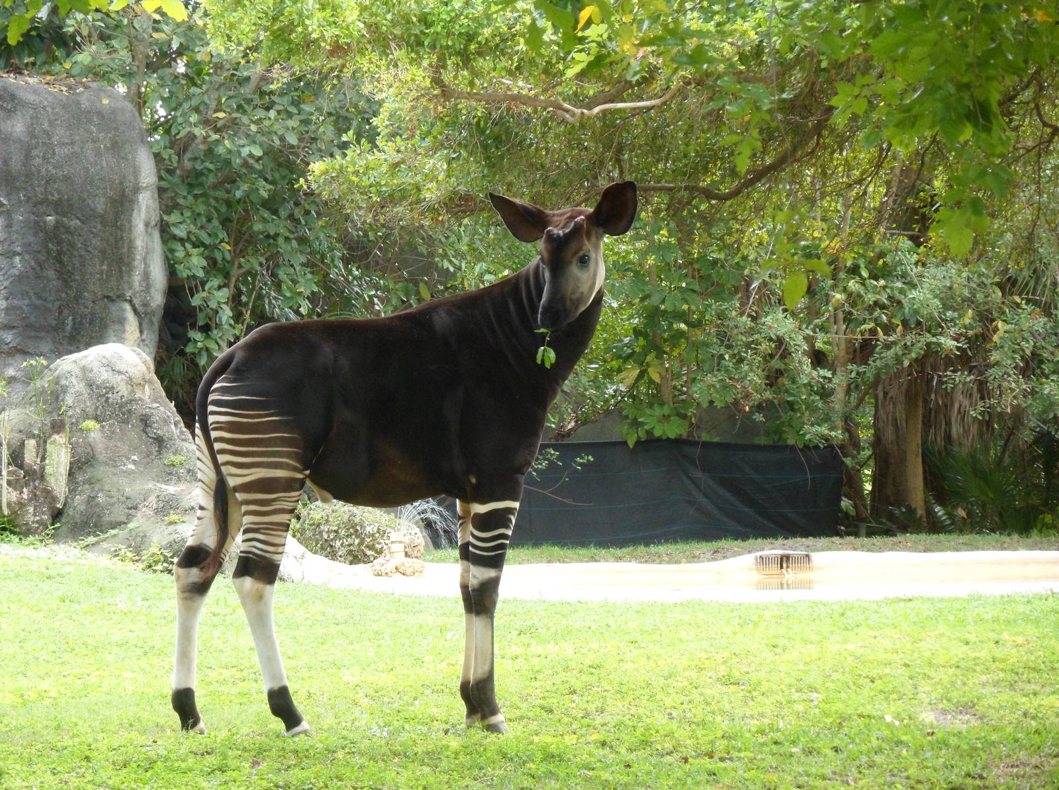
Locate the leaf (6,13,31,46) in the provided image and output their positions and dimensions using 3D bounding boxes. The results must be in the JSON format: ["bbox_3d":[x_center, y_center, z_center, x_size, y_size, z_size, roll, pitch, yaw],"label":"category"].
[{"bbox_3d":[-1.288,-0.922,15.500,0.063,0.081,0.025,0,1,0],"label":"leaf"}]

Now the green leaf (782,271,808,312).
[{"bbox_3d":[0.583,-0.226,13.500,0.056,0.091,0.020,0,1,0],"label":"green leaf"}]

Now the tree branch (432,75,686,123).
[{"bbox_3d":[0.167,-1.686,35.000,1.441,0.278,0.400,0,1,0],"label":"tree branch"}]

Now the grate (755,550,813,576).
[{"bbox_3d":[1.448,0.963,35.000,0.330,0.141,0.060,0,1,0],"label":"grate"}]

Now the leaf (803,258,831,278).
[{"bbox_3d":[0.632,-0.279,13.500,0.060,0.044,0.030,0,1,0],"label":"leaf"}]

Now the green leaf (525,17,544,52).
[{"bbox_3d":[0.011,-0.791,13.500,0.042,0.076,0.020,0,1,0],"label":"green leaf"}]

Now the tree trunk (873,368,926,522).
[{"bbox_3d":[2.463,0.339,41.000,0.370,1.100,0.370,0,1,0],"label":"tree trunk"}]

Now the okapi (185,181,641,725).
[{"bbox_3d":[-0.440,0.222,21.600,1.560,1.940,0.620,0,1,-20],"label":"okapi"}]

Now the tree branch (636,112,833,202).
[{"bbox_3d":[1.199,-1.393,36.000,1.153,0.533,0.400,0,1,0],"label":"tree branch"}]

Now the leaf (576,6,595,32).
[{"bbox_3d":[0.123,-0.826,13.500,0.042,0.060,0.020,0,1,0],"label":"leaf"}]

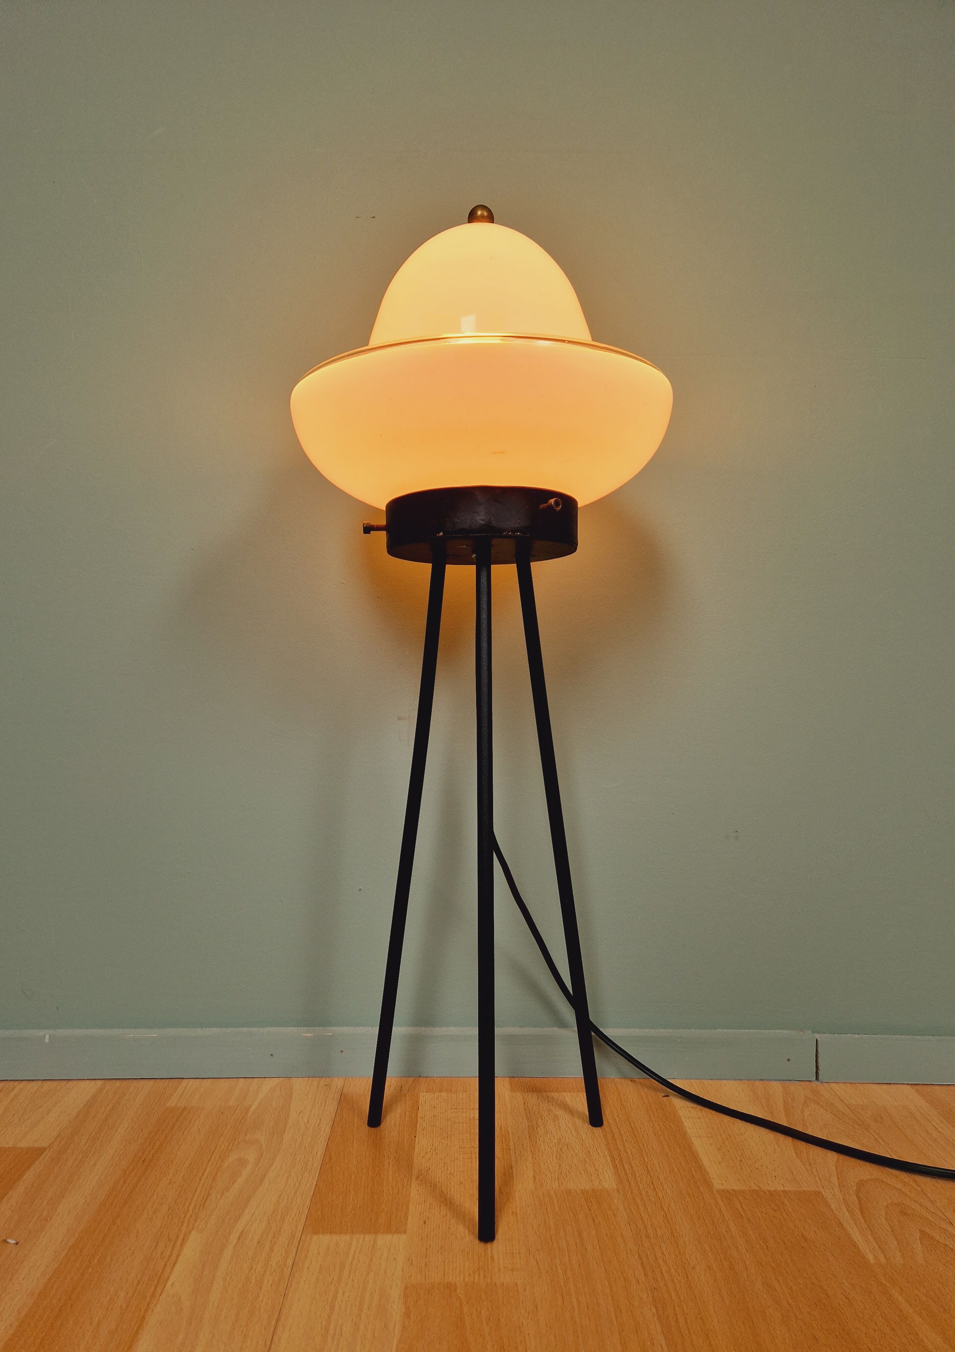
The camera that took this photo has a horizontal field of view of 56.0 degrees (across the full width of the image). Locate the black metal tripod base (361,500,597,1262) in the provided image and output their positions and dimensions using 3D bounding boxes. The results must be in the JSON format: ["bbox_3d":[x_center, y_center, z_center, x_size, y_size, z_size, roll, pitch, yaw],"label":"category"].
[{"bbox_3d":[0.006,0.109,0.605,0.175,0.449,0.160,0,1,0],"label":"black metal tripod base"}]

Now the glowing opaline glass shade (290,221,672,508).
[{"bbox_3d":[0.003,-0.208,0.615,0.257,0.201,0.257,0,1,0],"label":"glowing opaline glass shade"}]

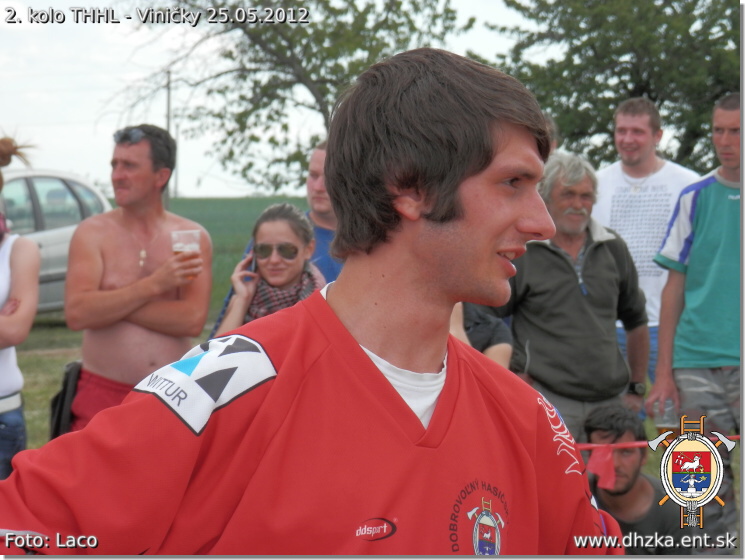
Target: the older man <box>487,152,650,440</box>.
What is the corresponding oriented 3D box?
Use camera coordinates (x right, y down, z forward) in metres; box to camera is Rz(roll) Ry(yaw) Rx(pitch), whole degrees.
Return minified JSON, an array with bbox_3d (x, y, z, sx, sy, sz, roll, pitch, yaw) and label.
[{"bbox_3d":[0.609,0.441,10.920,0.520,1.680,0.340,0,1,-10],"label":"older man"}]

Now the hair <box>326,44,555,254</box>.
[{"bbox_3d":[0.064,-0.123,3.430,0.215,0.205,0.190,0,1,10],"label":"hair"}]

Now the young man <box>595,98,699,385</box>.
[{"bbox_3d":[0.941,0.274,12.121,0.520,1.800,0.330,0,1,10],"label":"young man"}]

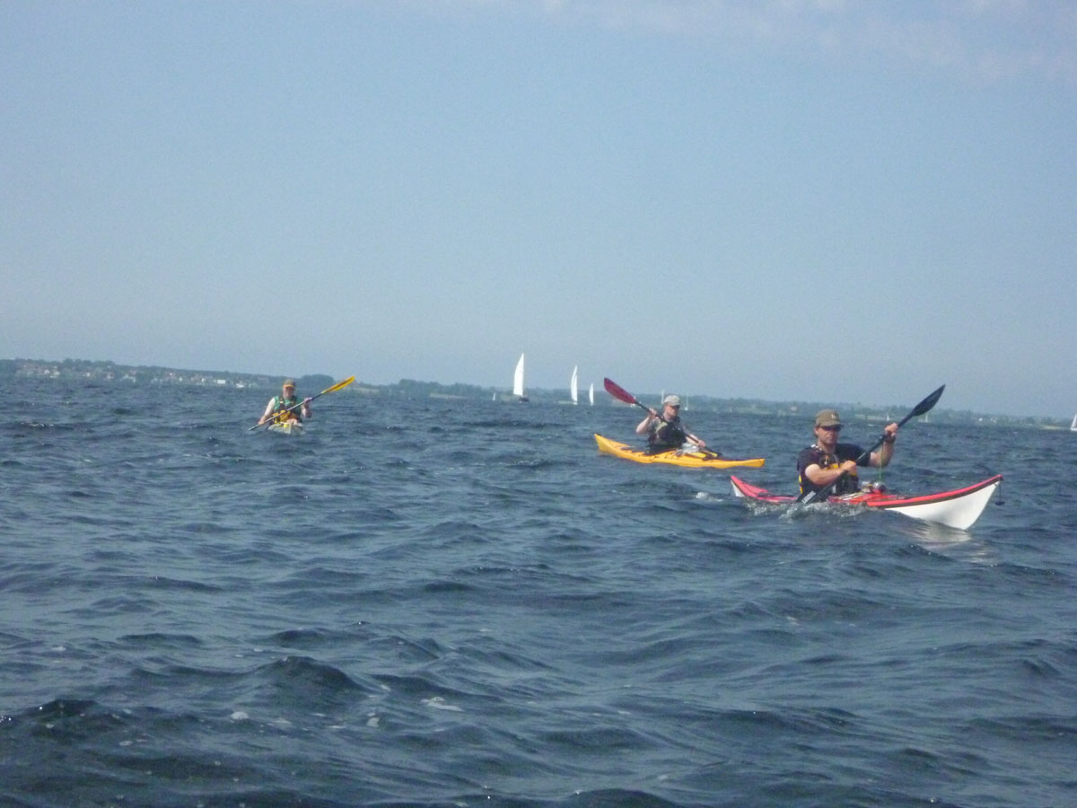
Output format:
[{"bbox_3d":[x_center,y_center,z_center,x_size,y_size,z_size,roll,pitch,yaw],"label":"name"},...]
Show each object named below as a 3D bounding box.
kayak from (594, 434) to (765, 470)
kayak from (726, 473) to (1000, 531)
[{"bbox_3d":[1.505,0.660,28.005,0.580,0.390,5.000,3,2,-19],"label":"kayak"},{"bbox_3d":[2.263,0.744,18.294,0.550,0.460,5.250,3,-2,-14],"label":"kayak"}]

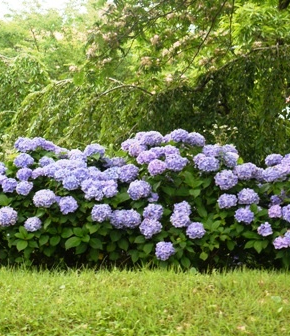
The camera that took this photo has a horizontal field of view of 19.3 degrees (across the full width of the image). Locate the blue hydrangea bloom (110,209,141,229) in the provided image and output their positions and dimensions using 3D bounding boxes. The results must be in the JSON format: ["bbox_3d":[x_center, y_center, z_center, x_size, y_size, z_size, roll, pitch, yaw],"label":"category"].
[{"bbox_3d":[-0.153,0.408,6.800,0.243,0.147,0.150,0,5,0],"label":"blue hydrangea bloom"}]

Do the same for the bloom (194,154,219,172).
[{"bbox_3d":[0.526,-0.038,7.250,0.212,0.153,0.206,0,4,0],"label":"bloom"}]

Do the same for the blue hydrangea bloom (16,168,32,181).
[{"bbox_3d":[-0.996,0.054,7.050,0.128,0.103,0.130,0,5,0],"label":"blue hydrangea bloom"}]

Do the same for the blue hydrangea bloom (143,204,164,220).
[{"bbox_3d":[0.069,0.362,6.950,0.163,0.130,0.158,0,4,0],"label":"blue hydrangea bloom"}]

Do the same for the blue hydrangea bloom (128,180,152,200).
[{"bbox_3d":[-0.045,0.184,7.000,0.188,0.164,0.183,0,4,0],"label":"blue hydrangea bloom"}]

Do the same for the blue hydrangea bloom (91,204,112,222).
[{"bbox_3d":[-0.344,0.362,6.800,0.155,0.138,0.150,0,4,0],"label":"blue hydrangea bloom"}]

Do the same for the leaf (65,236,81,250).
[{"bbox_3d":[-0.573,0.605,6.850,0.128,0.104,0.090,0,4,0],"label":"leaf"}]

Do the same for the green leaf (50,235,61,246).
[{"bbox_3d":[-0.681,0.554,6.500,0.087,0.087,0.060,-1,5,-6],"label":"green leaf"}]

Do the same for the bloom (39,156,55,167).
[{"bbox_3d":[-0.841,-0.047,7.350,0.133,0.108,0.130,0,5,0],"label":"bloom"}]

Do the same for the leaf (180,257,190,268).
[{"bbox_3d":[0.309,0.708,6.400,0.079,0.090,0.050,0,5,0],"label":"leaf"}]

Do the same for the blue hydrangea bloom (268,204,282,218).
[{"bbox_3d":[1.050,0.353,6.900,0.105,0.105,0.110,0,4,0],"label":"blue hydrangea bloom"}]

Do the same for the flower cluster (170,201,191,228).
[{"bbox_3d":[0.272,0.352,6.450,0.162,0.200,0.150,0,5,0],"label":"flower cluster"}]

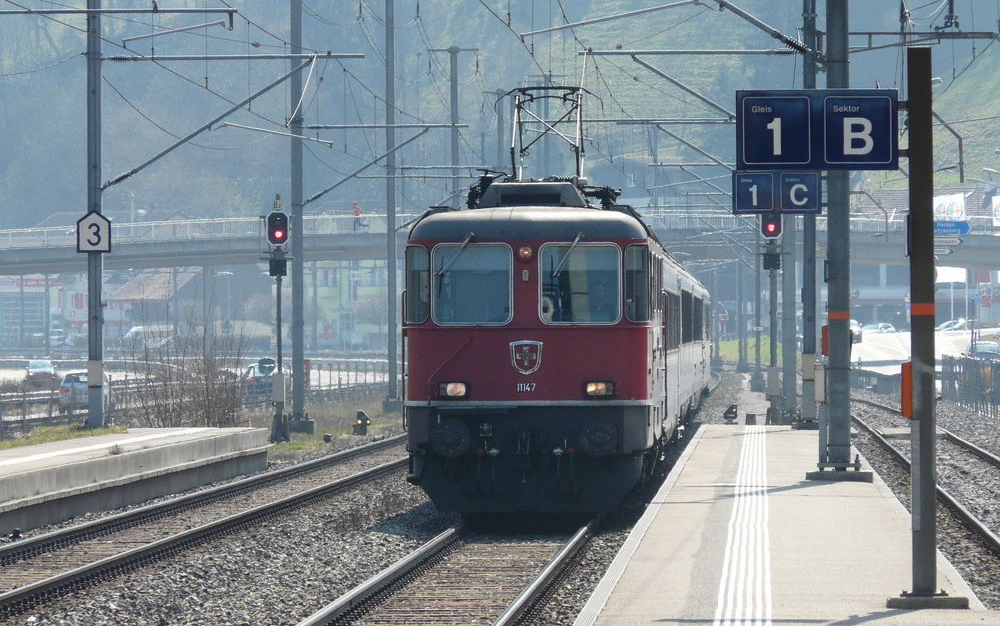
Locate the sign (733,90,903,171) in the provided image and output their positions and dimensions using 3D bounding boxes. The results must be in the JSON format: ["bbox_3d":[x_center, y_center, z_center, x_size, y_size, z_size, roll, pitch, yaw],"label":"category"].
[{"bbox_3d":[2.023,-1.164,51.500,1.030,0.510,0.110,0,0,2],"label":"sign"}]

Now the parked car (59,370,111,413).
[{"bbox_3d":[-15.462,2.940,301.000,1.770,1.500,4.400,0,0,-1],"label":"parked car"}]

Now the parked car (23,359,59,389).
[{"bbox_3d":[-29.872,3.811,527.000,1.770,1.470,4.200,0,0,0],"label":"parked car"}]

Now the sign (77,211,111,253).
[{"bbox_3d":[-7.515,-1.506,149.800,0.620,0.780,0.060,0,0,2],"label":"sign"}]

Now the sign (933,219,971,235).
[{"bbox_3d":[16.152,-3.047,290.000,1.500,0.500,0.080,0,0,2],"label":"sign"}]

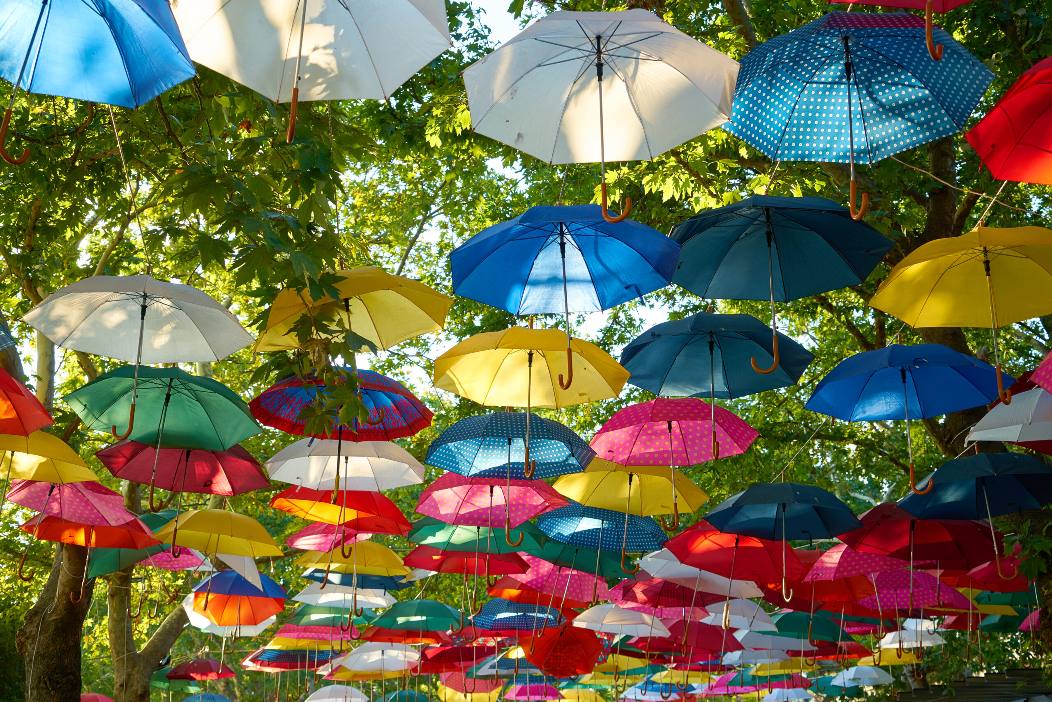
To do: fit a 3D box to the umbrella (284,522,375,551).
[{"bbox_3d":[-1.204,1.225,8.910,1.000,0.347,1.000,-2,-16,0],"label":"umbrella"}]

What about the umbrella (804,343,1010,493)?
[{"bbox_3d":[1.899,0.321,6.224,1.020,0.805,1.020,-6,-19,17],"label":"umbrella"}]

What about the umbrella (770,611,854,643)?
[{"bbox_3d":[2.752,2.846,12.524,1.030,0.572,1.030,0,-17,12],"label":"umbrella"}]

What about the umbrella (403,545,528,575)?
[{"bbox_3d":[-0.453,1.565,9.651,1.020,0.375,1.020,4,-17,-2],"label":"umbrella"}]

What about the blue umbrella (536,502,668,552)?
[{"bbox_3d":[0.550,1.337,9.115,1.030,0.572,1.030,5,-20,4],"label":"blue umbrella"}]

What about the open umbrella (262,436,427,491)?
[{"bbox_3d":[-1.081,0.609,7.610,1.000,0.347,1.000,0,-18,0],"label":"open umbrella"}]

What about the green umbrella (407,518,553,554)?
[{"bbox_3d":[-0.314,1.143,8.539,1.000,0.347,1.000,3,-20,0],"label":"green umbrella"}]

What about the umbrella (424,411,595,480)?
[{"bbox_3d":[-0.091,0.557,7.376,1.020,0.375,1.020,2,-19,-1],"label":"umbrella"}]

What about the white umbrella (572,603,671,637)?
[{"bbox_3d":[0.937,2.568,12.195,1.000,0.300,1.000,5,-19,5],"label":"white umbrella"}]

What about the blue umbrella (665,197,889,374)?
[{"bbox_3d":[1.043,-0.289,5.326,1.020,0.805,1.020,-3,-21,11],"label":"blue umbrella"}]

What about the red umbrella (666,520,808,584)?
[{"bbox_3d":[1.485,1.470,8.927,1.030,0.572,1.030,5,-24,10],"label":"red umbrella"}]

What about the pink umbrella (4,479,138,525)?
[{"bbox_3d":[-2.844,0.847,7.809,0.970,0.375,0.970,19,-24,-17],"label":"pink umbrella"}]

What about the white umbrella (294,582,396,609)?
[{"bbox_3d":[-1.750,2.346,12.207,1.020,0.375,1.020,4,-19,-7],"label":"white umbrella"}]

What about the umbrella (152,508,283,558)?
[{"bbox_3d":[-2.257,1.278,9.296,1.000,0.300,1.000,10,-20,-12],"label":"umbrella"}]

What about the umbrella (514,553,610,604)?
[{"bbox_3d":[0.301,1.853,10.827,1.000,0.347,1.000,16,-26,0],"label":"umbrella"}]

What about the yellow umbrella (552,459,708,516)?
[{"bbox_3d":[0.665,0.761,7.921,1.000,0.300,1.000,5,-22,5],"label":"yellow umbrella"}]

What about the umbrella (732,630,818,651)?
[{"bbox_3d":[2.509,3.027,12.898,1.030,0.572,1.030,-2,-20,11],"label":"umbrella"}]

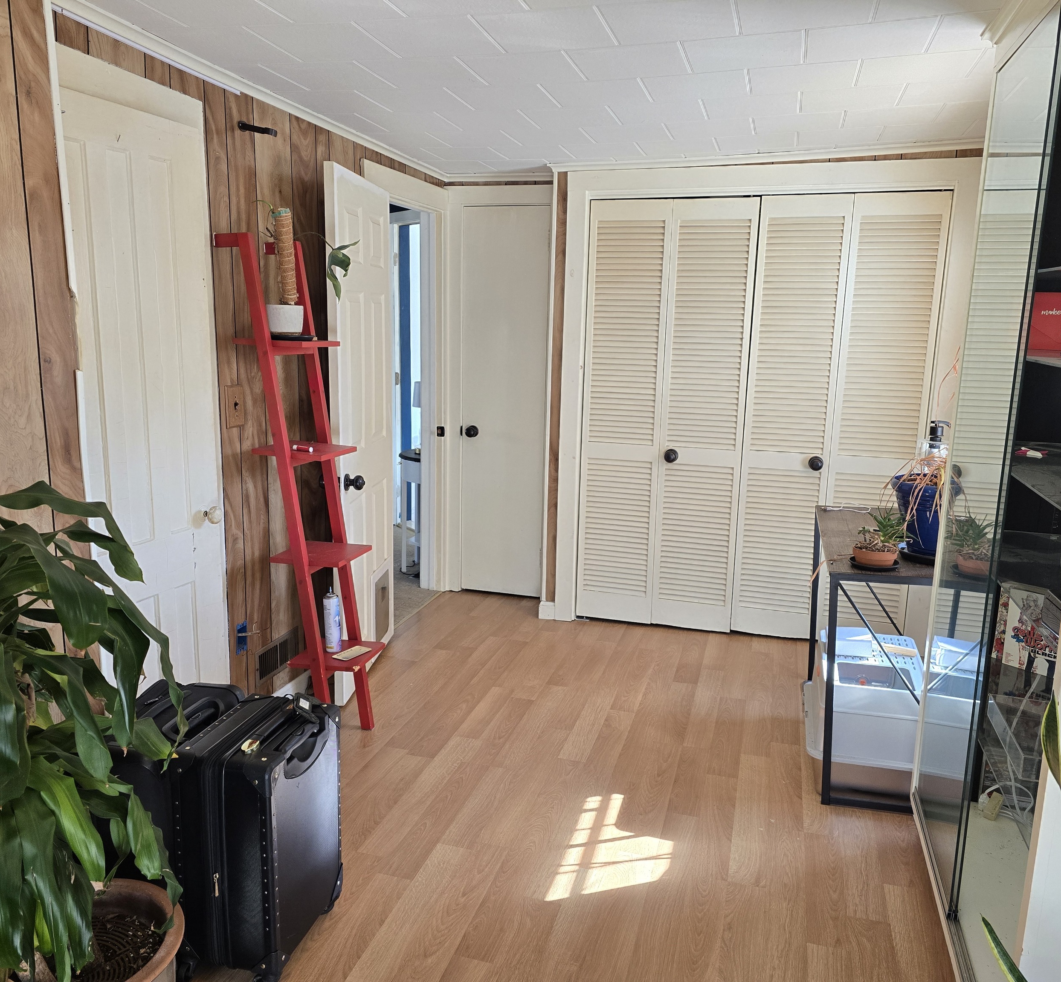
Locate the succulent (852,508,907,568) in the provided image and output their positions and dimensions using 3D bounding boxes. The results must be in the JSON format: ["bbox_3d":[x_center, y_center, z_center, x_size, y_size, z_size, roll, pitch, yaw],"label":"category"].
[{"bbox_3d":[1.060,0.126,2.644,0.180,0.202,0.173,4,11,16],"label":"succulent"}]

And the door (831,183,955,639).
[{"bbox_3d":[1.549,-0.268,3.866,0.382,2.010,0.040,4,11,16],"label":"door"}]

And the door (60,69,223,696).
[{"bbox_3d":[-1.097,-0.044,2.473,0.045,1.973,0.642,4,11,16],"label":"door"}]

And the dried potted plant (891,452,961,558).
[{"bbox_3d":[1.272,0.031,2.724,0.264,0.367,0.264,4,11,16],"label":"dried potted plant"}]

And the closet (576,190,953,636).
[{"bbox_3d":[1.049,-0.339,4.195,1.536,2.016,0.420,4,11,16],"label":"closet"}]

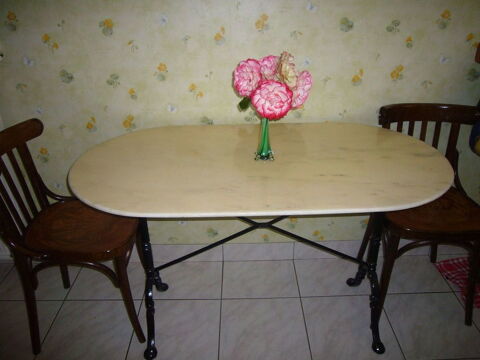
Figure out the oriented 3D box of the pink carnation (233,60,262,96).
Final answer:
[{"bbox_3d":[0.022,-0.304,1.151,0.100,0.112,0.068,12,4,23],"label":"pink carnation"}]

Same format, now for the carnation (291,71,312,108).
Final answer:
[{"bbox_3d":[0.185,-0.280,1.199,0.065,0.112,0.105,-3,22,36],"label":"carnation"}]

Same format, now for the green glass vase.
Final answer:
[{"bbox_3d":[0.079,-0.151,1.232,0.060,0.175,0.060,-1,28,0],"label":"green glass vase"}]

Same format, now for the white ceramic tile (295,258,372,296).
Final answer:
[{"bbox_3d":[0.427,0.451,1.808,0.340,0.010,0.254,-1,28,0],"label":"white ceramic tile"}]

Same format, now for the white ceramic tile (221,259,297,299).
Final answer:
[{"bbox_3d":[0.087,0.456,1.807,0.340,0.010,0.254,-1,28,0],"label":"white ceramic tile"}]

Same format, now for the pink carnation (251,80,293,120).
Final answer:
[{"bbox_3d":[0.091,-0.234,1.143,0.122,0.118,0.070,-2,5,-3],"label":"pink carnation"}]

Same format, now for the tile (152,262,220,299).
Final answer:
[{"bbox_3d":[-0.253,0.462,1.805,0.340,0.010,0.254,-1,28,0],"label":"tile"}]

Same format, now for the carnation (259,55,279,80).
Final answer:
[{"bbox_3d":[0.094,-0.344,1.198,0.092,0.090,0.068,3,-5,6],"label":"carnation"}]

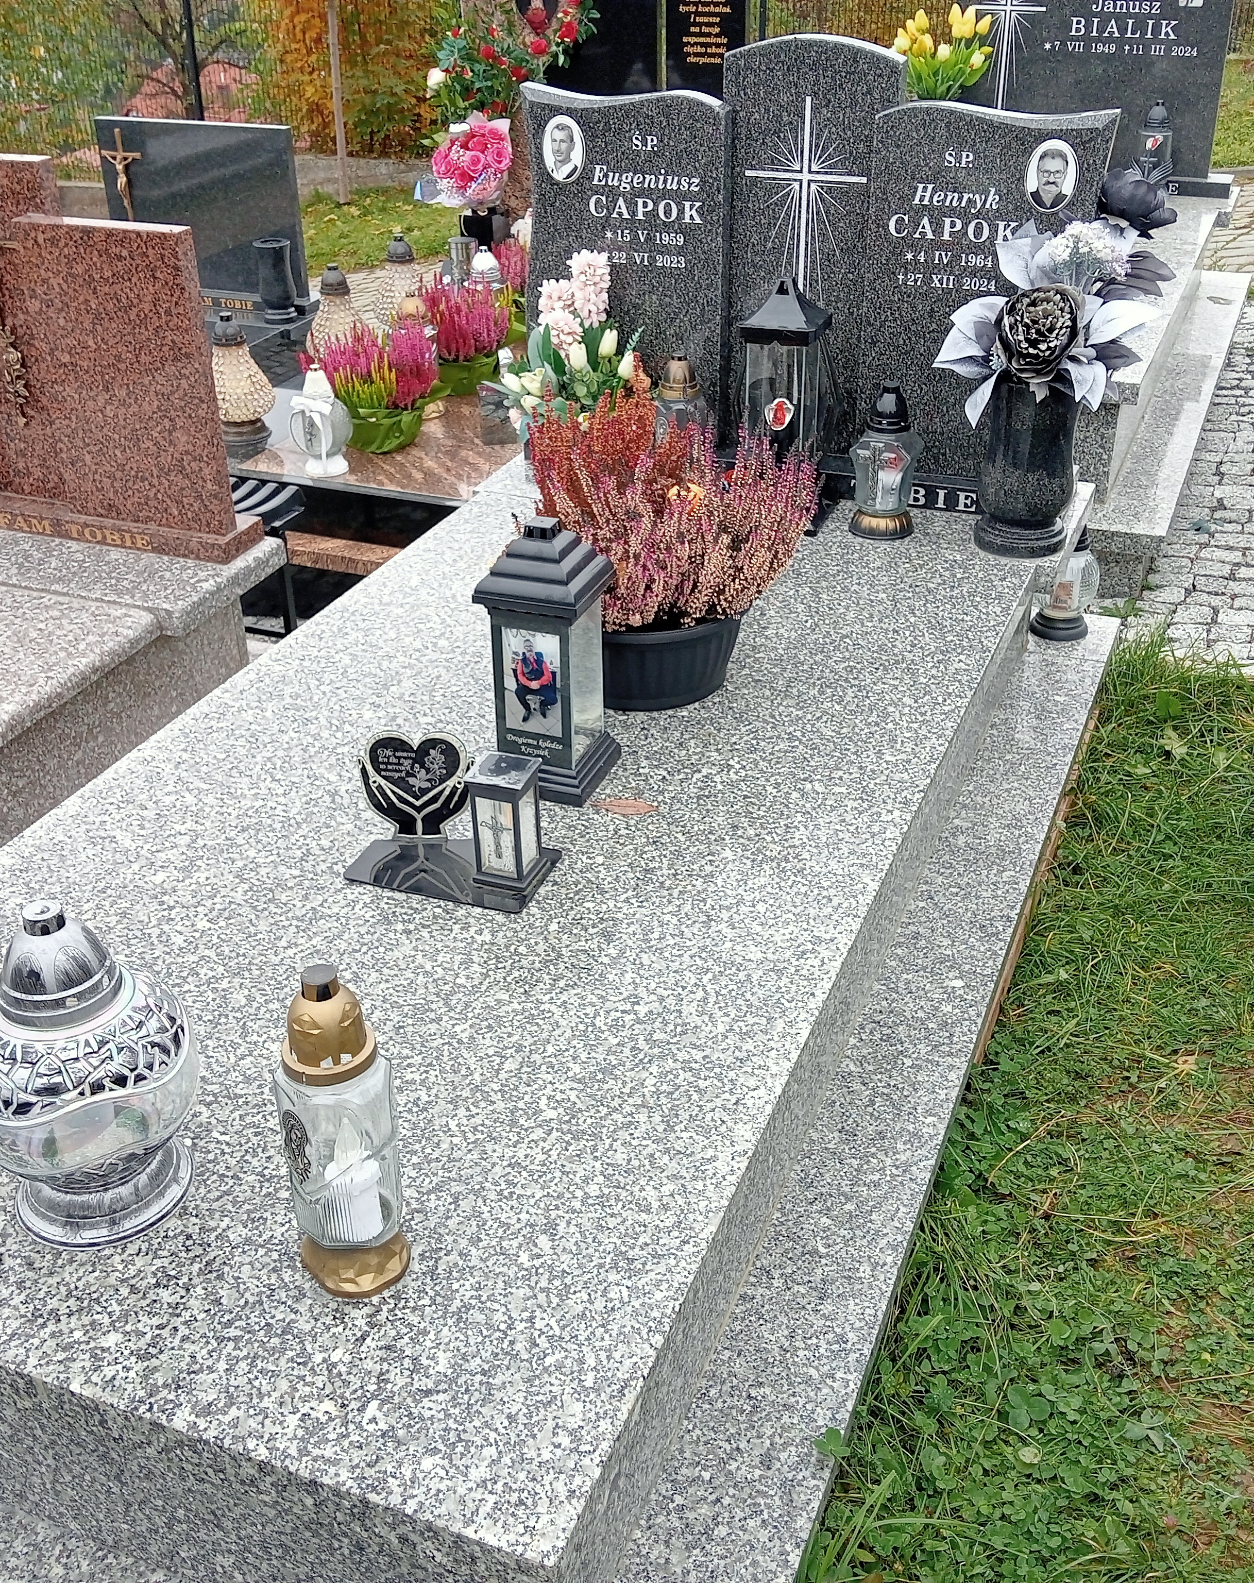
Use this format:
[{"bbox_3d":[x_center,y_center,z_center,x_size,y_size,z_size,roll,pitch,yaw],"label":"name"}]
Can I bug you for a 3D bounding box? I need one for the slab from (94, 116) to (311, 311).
[{"bbox_3d":[-1.474,-2.033,5.944,0.765,0.580,0.080,11,31,18],"label":"slab"}]

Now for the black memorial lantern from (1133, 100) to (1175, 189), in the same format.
[{"bbox_3d":[1.487,-1.789,4.755,0.092,0.262,0.092,10,30,19],"label":"black memorial lantern"}]

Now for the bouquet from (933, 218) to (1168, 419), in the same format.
[{"bbox_3d":[0.714,-0.802,2.885,0.375,0.310,0.280,11,31,18],"label":"bouquet"}]

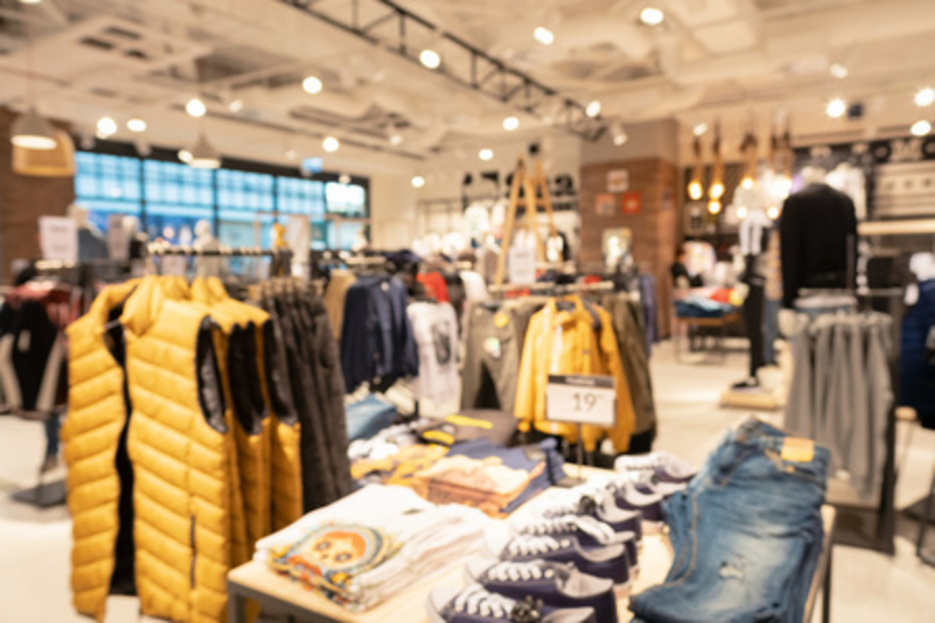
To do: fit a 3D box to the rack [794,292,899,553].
[{"bbox_3d":[1.918,0.492,3.199,0.500,1.280,0.420,3,6,34],"label":"rack"}]

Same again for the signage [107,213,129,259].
[{"bbox_3d":[-2.078,-0.439,3.700,0.200,0.270,0.015,3,6,34],"label":"signage"}]

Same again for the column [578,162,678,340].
[{"bbox_3d":[2.966,-1.101,11.371,1.360,3.030,1.200,3,6,34],"label":"column"}]

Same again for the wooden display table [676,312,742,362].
[{"bbox_3d":[3.485,0.321,8.918,0.620,0.600,1.150,3,6,34],"label":"wooden display table"}]

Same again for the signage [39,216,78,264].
[{"bbox_3d":[-2.428,-0.427,3.700,0.015,0.270,0.200,3,6,34],"label":"signage"}]

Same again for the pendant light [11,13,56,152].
[{"bbox_3d":[-4.318,-2.278,6.200,0.340,1.240,0.340,3,6,34],"label":"pendant light"}]

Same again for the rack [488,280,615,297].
[{"bbox_3d":[0.437,0.518,3.155,0.750,1.290,0.600,3,6,34],"label":"rack"}]

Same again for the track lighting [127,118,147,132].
[{"bbox_3d":[-4.515,-2.537,8.500,0.190,0.170,0.190,3,6,34],"label":"track lighting"}]

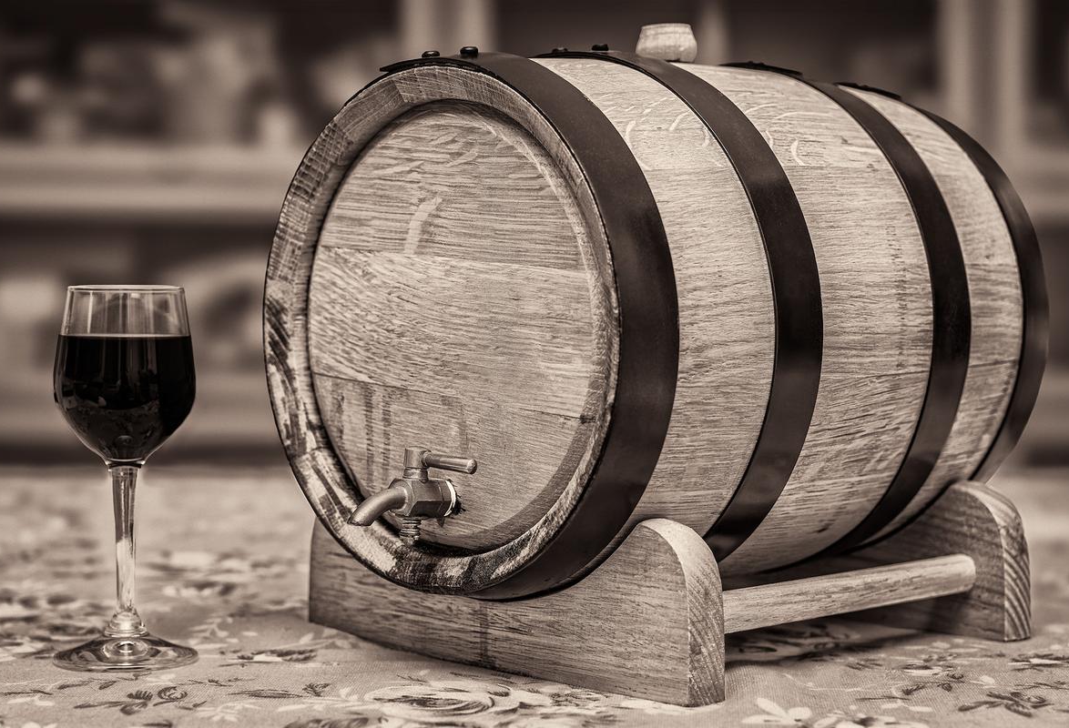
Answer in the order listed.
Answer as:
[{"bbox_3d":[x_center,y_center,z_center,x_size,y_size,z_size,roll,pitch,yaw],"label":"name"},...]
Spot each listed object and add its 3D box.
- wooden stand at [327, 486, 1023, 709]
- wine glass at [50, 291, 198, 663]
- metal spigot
[{"bbox_3d":[0.076,0.105,1.177,0.289,0.084,0.277,-3,5,-45],"label":"wooden stand"},{"bbox_3d":[-0.207,0.055,1.077,0.074,0.188,0.074,1,4,0],"label":"wine glass"},{"bbox_3d":[-0.054,0.066,1.028,0.066,0.047,0.057,-3,5,-45],"label":"metal spigot"}]

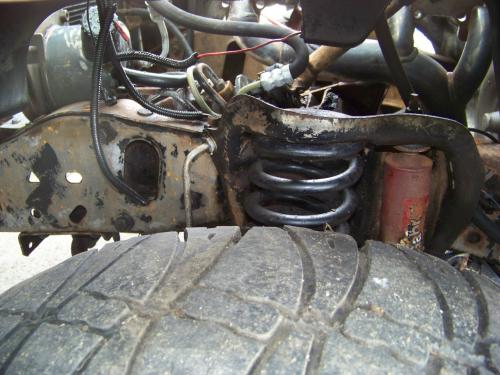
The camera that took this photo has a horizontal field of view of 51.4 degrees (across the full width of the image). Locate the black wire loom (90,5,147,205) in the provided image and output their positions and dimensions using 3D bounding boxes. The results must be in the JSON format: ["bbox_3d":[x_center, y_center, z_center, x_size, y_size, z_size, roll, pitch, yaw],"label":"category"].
[{"bbox_3d":[-0.168,-0.104,0.675,0.060,0.258,0.040,0,18,0],"label":"black wire loom"}]

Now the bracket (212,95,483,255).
[{"bbox_3d":[0.115,-0.018,0.650,0.315,0.185,0.140,0,18,0],"label":"bracket"}]

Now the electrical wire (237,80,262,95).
[{"bbox_3d":[-0.001,-0.136,0.705,0.036,0.019,0.018,0,18,0],"label":"electrical wire"}]

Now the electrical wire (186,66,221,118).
[{"bbox_3d":[-0.065,-0.130,0.710,0.045,0.068,0.040,0,18,0],"label":"electrical wire"}]

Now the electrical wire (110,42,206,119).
[{"bbox_3d":[-0.122,-0.149,0.710,0.127,0.102,0.060,0,18,0],"label":"electrical wire"}]

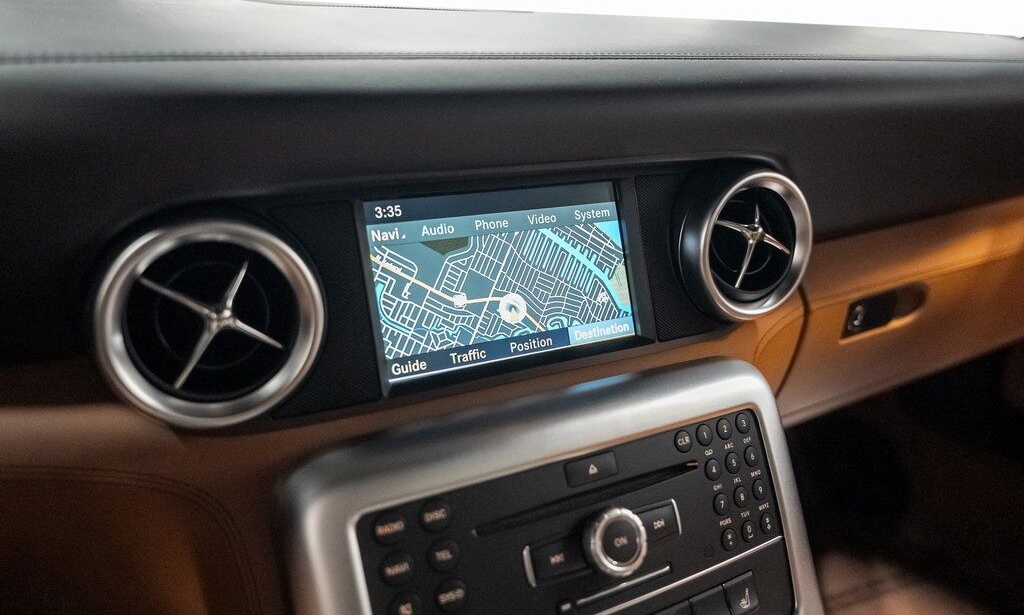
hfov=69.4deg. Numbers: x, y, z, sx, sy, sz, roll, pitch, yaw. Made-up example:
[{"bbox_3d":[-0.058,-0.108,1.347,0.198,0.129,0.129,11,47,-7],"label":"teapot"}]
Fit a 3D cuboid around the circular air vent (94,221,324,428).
[{"bbox_3d":[-0.130,0.005,0.324,0.091,0.091,0.025,-9,16,-26],"label":"circular air vent"}]

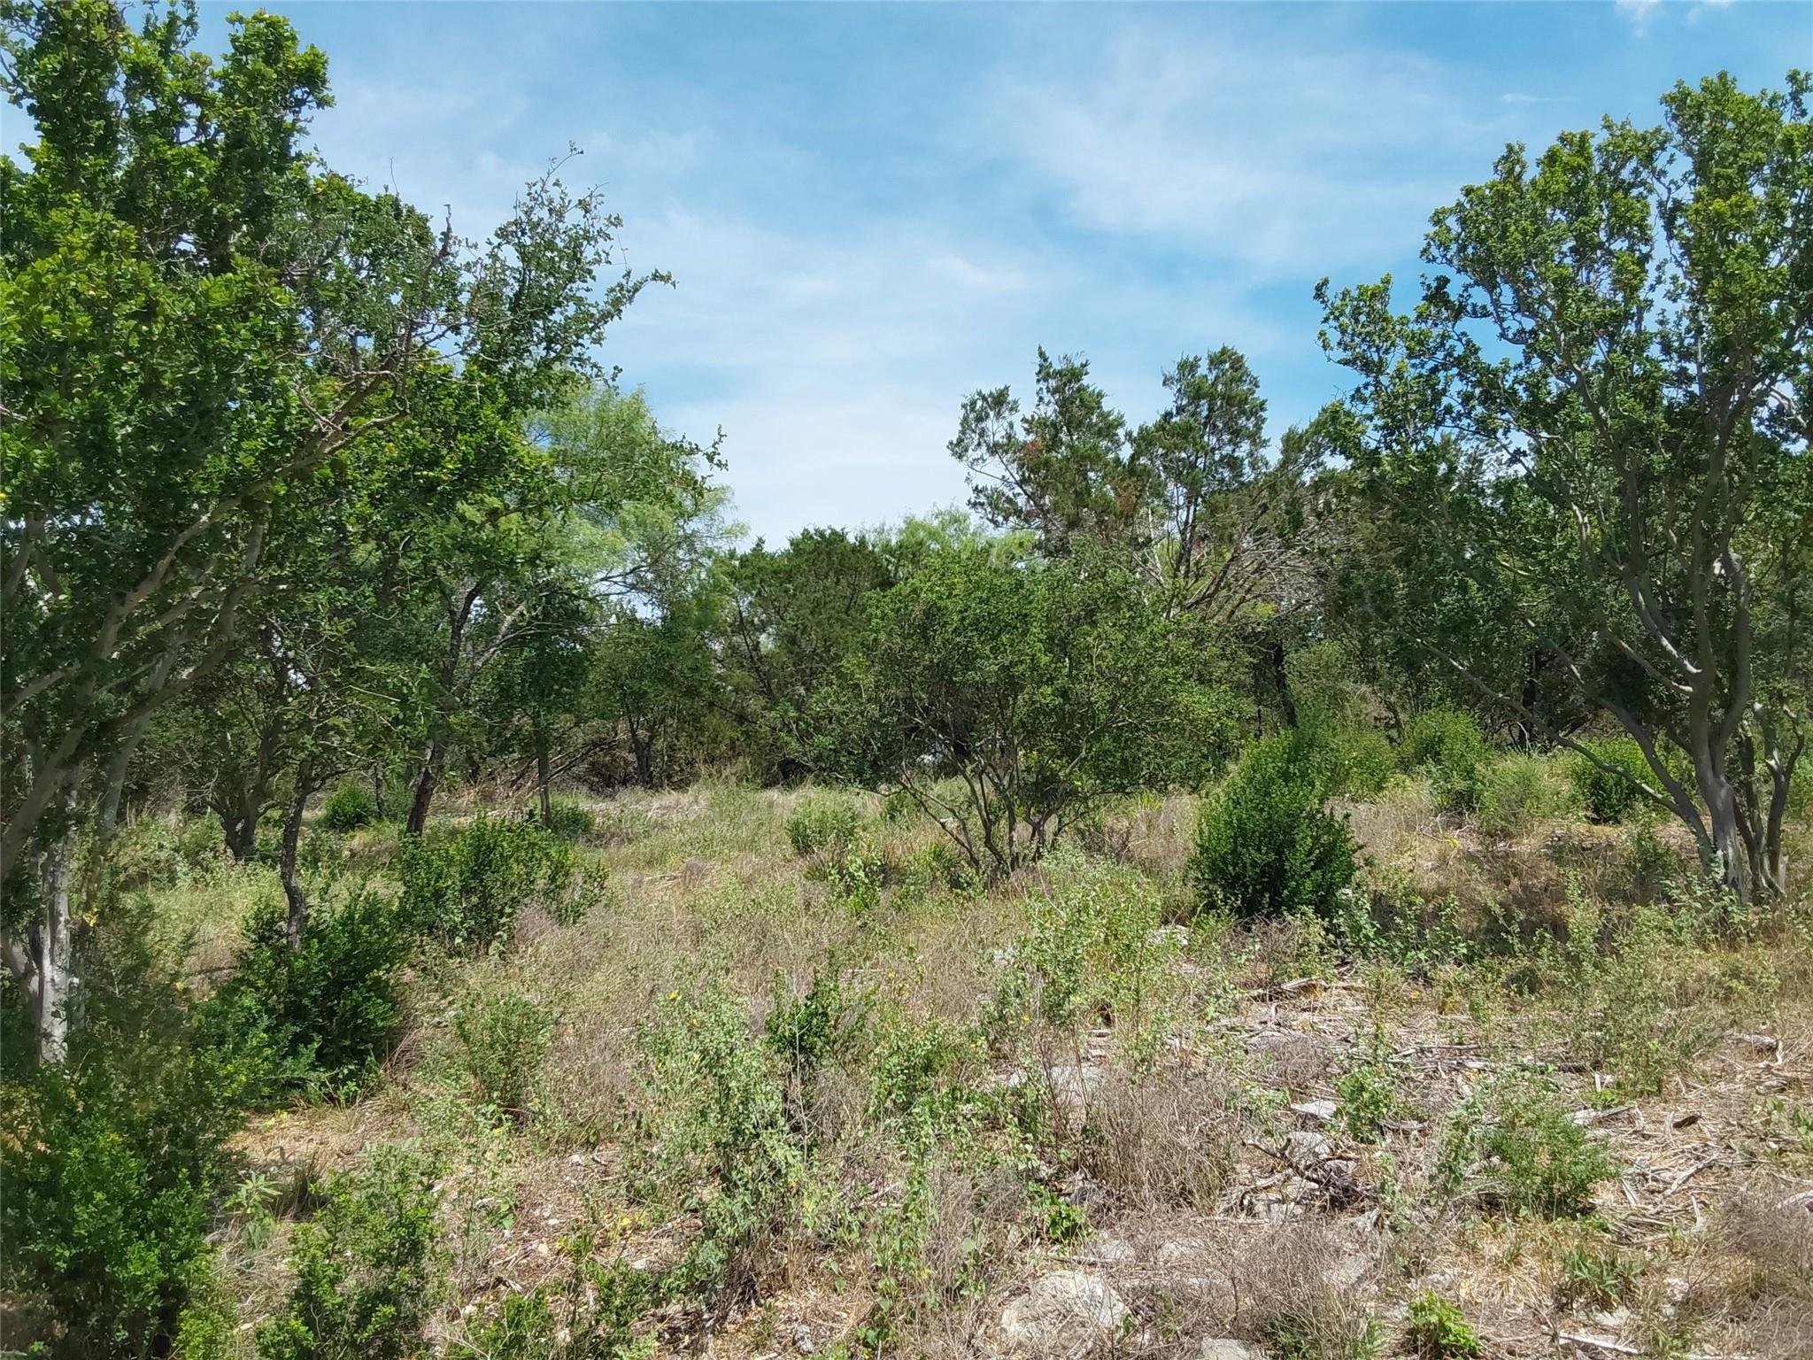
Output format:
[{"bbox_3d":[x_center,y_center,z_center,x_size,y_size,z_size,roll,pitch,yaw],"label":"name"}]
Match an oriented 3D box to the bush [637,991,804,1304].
[{"bbox_3d":[-0.471,1.206,3.750,0.424,0.822,0.403,0,0,0],"label":"bush"}]

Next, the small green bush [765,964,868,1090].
[{"bbox_3d":[-0.316,1.271,5.200,0.367,0.527,0.348,0,0,0],"label":"small green bush"}]

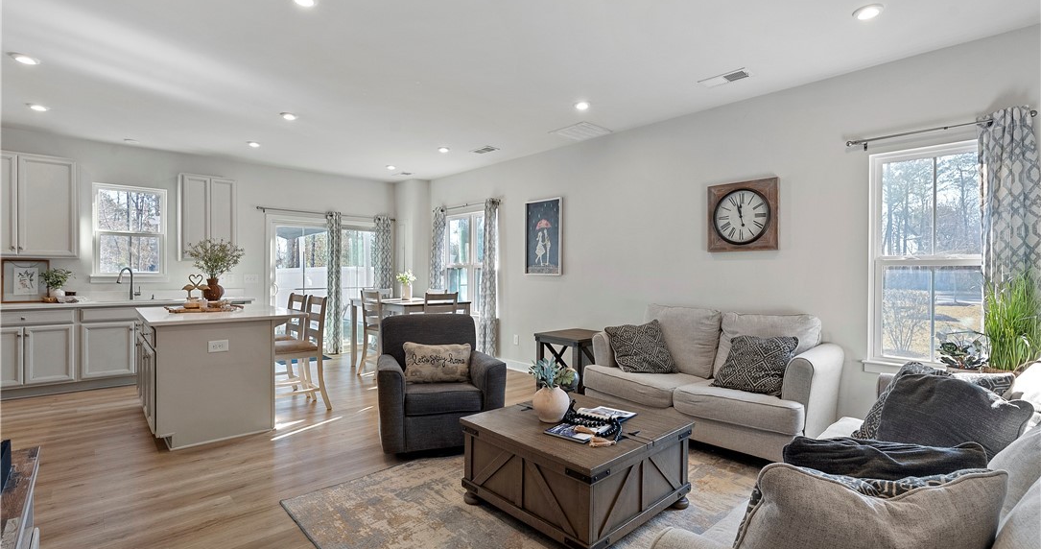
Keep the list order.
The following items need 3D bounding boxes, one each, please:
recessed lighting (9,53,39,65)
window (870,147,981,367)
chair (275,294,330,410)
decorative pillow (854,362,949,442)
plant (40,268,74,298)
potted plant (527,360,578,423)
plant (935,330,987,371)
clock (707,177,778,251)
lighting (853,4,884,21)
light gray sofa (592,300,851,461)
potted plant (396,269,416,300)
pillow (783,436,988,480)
[{"bbox_3d":[-3.458,-1.499,3.219,0.175,0.030,0.175,0,1,-42],"label":"recessed lighting"},{"bbox_3d":[2.694,-0.111,3.021,0.110,1.450,0.690,0,0,-42],"label":"window"},{"bbox_3d":[-2.096,0.732,4.295,0.540,1.045,0.440,0,0,-42],"label":"chair"},{"bbox_3d":[1.890,0.631,2.205,0.180,0.450,0.460,39,-18,-35],"label":"decorative pillow"},{"bbox_3d":[-4.872,0.114,4.864,0.250,0.360,0.230,0,0,-43],"label":"plant"},{"bbox_3d":[0.178,0.635,2.570,0.260,0.335,0.250,0,0,0],"label":"potted plant"},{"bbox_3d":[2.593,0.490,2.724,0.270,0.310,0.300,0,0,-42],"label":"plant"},{"bbox_3d":[1.860,-0.481,3.867,0.060,0.575,0.575,0,1,-42],"label":"clock"},{"bbox_3d":[1.945,-1.456,2.592,0.180,0.030,0.180,0,0,-42],"label":"lighting"},{"bbox_3d":[1.440,0.783,3.627,0.920,0.980,1.670,0,1,-42],"label":"light gray sofa"},{"bbox_3d":[-1.451,0.135,5.896,0.210,0.385,0.230,0,0,0],"label":"potted plant"},{"bbox_3d":[0.910,0.590,1.235,0.480,0.450,0.160,1,28,9],"label":"pillow"}]

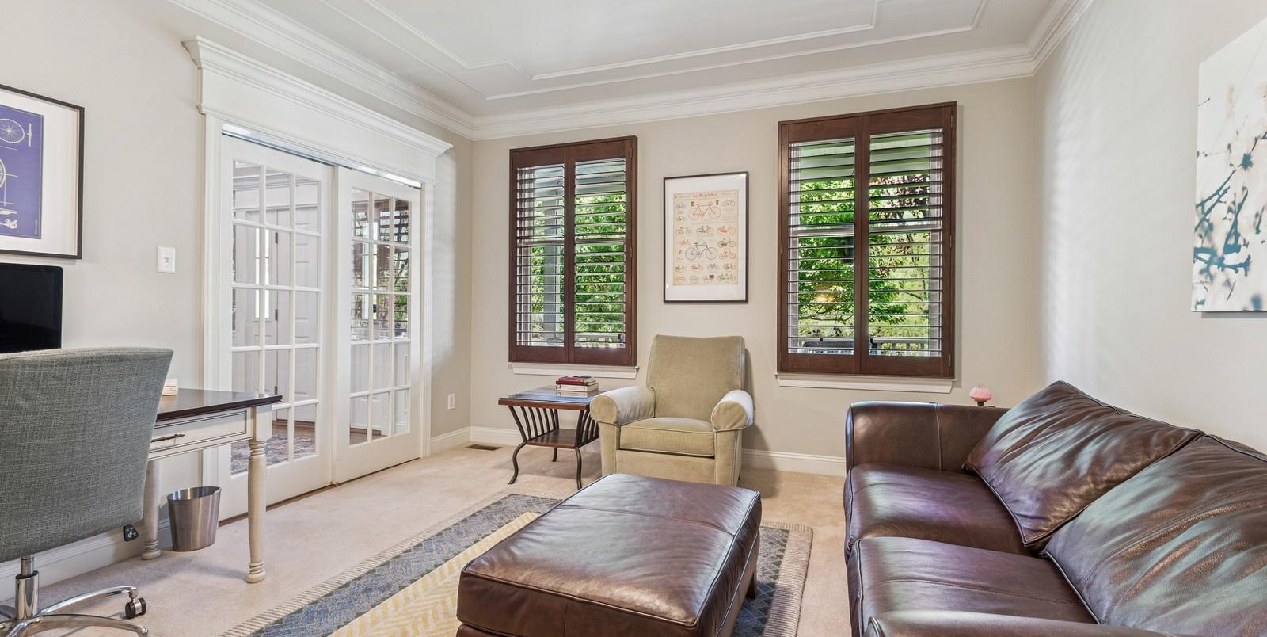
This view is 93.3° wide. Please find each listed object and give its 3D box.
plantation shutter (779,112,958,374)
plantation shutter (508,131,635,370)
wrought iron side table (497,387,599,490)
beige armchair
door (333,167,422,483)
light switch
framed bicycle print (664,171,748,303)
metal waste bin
[{"bbox_3d":[1.542,-0.495,4.019,1.110,1.764,0.080,0,0,20],"label":"plantation shutter"},{"bbox_3d":[-0.494,-0.511,4.770,1.103,1.751,0.060,1,1,21],"label":"plantation shutter"},{"bbox_3d":[-0.464,0.794,4.100,0.654,0.545,0.703,0,0,20],"label":"wrought iron side table"},{"bbox_3d":[0.326,0.595,3.857,0.926,0.952,0.856,0,0,20],"label":"beige armchair"},{"bbox_3d":[-1.787,0.050,4.194,0.042,2.024,0.828,0,0,20],"label":"door"},{"bbox_3d":[-2.208,-0.276,2.833,0.012,0.119,0.077,0,0,20],"label":"light switch"},{"bbox_3d":[0.530,-0.583,4.410,0.635,0.948,0.025,0,0,20],"label":"framed bicycle print"},{"bbox_3d":[-2.067,0.945,2.815,0.213,0.245,0.213,0,0,20],"label":"metal waste bin"}]

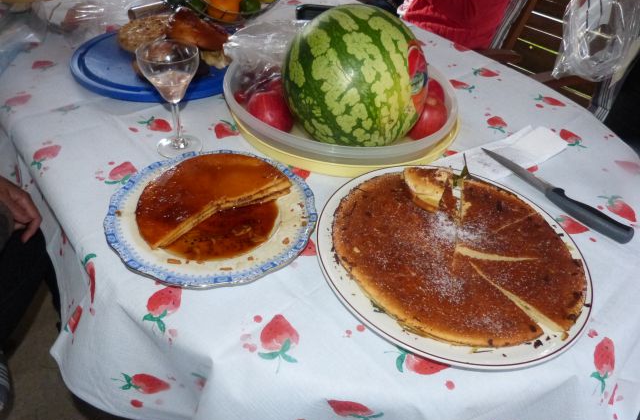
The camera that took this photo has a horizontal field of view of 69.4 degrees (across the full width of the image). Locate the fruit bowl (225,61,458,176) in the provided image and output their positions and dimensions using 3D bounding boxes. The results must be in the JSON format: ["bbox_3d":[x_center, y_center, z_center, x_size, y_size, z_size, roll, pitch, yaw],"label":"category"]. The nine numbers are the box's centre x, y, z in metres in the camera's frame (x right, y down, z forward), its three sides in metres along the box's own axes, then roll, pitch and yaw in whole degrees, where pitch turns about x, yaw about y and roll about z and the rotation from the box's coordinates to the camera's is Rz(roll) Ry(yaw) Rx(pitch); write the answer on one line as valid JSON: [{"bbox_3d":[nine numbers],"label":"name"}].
[{"bbox_3d":[0.037,-0.186,0.759,0.378,0.050,0.378,3,42,-3],"label":"fruit bowl"}]

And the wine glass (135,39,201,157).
[{"bbox_3d":[-0.196,-0.142,0.616,0.075,0.140,0.075,6,42,0],"label":"wine glass"}]

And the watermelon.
[{"bbox_3d":[0.047,-0.175,0.617,0.192,0.192,0.192,6,42,0],"label":"watermelon"}]

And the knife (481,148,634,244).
[{"bbox_3d":[0.317,-0.030,0.639,0.027,0.020,0.233,-23,49,-28],"label":"knife"}]

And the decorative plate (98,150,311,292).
[{"bbox_3d":[-0.123,0.005,0.547,0.239,0.025,0.239,3,42,-3],"label":"decorative plate"}]

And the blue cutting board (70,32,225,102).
[{"bbox_3d":[-0.285,-0.284,0.857,0.320,0.016,0.320,3,42,-3],"label":"blue cutting board"}]

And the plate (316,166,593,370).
[{"bbox_3d":[0.146,0.049,0.525,0.300,0.028,0.300,3,42,-3],"label":"plate"}]

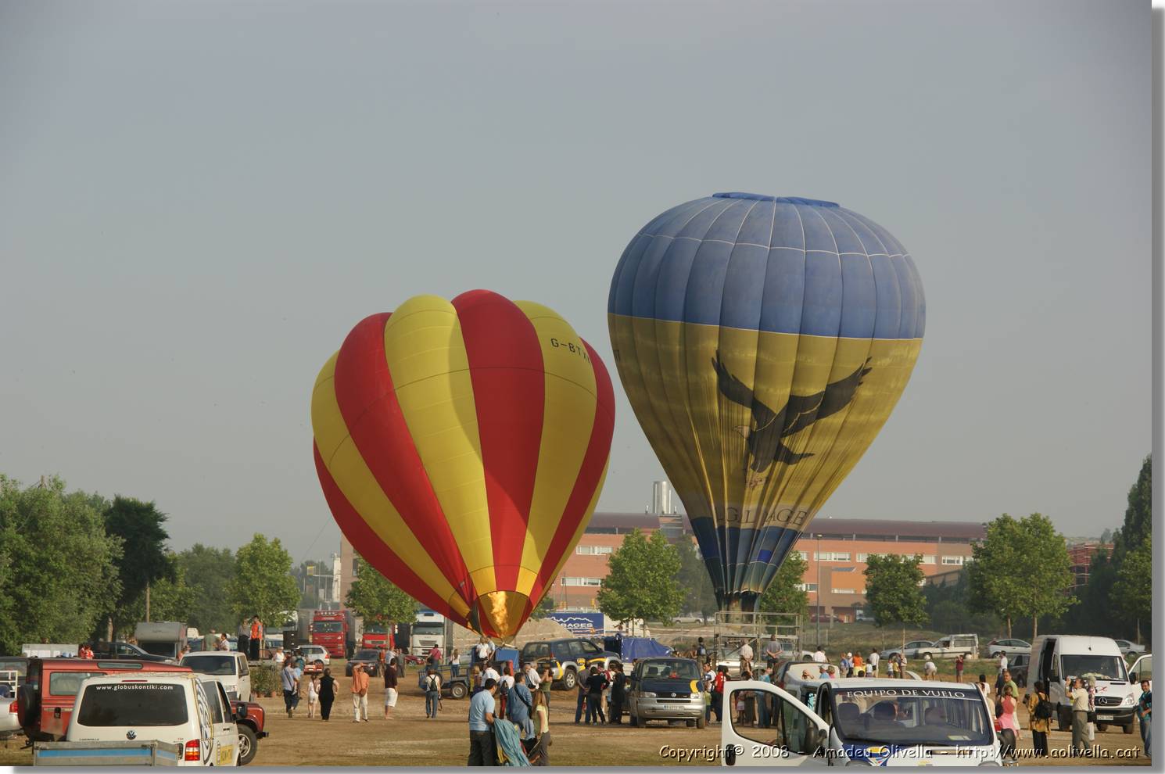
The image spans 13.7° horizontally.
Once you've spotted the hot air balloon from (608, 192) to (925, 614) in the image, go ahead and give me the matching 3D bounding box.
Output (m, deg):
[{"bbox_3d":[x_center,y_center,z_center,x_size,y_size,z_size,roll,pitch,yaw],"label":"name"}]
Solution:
[{"bbox_3d":[9.370,2.325,250.000,16.400,24.400,16.400,1,-3,-6],"label":"hot air balloon"}]

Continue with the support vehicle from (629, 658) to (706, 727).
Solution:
[{"bbox_3d":[2.309,8.378,133.400,1.840,1.940,4.790,1,-3,-3],"label":"support vehicle"}]

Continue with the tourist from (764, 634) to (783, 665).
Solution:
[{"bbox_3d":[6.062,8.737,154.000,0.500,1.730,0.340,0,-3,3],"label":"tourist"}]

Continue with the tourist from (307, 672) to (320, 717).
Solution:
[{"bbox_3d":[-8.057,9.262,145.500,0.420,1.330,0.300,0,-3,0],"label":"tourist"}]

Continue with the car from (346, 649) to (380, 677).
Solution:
[{"bbox_3d":[-11.115,14.467,255.000,1.750,1.440,4.350,1,-3,10],"label":"car"}]

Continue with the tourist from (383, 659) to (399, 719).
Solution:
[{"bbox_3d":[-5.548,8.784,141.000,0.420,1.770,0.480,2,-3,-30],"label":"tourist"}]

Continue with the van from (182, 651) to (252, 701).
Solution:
[{"bbox_3d":[-10.340,8.360,135.800,1.850,1.940,4.720,0,-3,0],"label":"van"}]

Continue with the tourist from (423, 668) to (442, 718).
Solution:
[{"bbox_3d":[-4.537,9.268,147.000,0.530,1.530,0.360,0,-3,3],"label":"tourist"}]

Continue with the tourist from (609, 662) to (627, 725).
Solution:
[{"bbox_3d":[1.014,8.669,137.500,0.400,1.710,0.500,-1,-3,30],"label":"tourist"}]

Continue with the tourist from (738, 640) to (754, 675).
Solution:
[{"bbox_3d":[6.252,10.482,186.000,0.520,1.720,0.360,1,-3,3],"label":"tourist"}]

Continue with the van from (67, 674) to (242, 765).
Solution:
[{"bbox_3d":[-6.160,5.100,70.600,1.920,1.970,4.900,0,-3,3],"label":"van"}]

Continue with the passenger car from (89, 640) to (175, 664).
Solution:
[{"bbox_3d":[-19.829,11.974,215.000,4.500,1.470,1.780,-1,-3,10],"label":"passenger car"}]

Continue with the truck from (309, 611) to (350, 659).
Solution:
[{"bbox_3d":[-19.648,19.413,378.000,2.550,3.850,6.300,0,-3,0],"label":"truck"}]

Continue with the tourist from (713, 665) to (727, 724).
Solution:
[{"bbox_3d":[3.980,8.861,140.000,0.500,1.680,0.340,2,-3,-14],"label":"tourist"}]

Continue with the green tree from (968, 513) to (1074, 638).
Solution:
[{"bbox_3d":[33.851,15.015,375.000,8.200,10.700,7.500,0,-3,0],"label":"green tree"}]

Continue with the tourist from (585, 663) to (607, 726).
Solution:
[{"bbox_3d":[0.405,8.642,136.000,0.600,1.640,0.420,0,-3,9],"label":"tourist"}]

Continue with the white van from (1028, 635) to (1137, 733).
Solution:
[{"bbox_3d":[13.828,8.270,135.000,2.020,2.680,5.700,1,-3,-4],"label":"white van"}]

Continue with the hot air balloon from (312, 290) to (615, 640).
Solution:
[{"bbox_3d":[-5.827,4.047,243.000,15.300,17.300,15.300,-11,-23,0],"label":"hot air balloon"}]

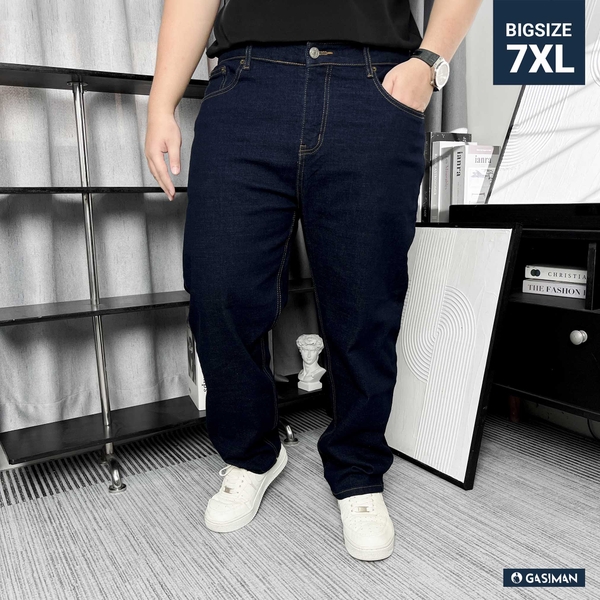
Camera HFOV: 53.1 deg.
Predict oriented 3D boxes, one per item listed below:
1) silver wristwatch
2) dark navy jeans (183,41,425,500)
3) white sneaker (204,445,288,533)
[{"bbox_3d":[0.243,-0.428,1.133,0.060,0.048,0.066,25,-5,29],"label":"silver wristwatch"},{"bbox_3d":[0.011,-0.038,1.292,0.490,0.960,0.380,-2,10,-3],"label":"dark navy jeans"},{"bbox_3d":[-0.120,0.401,1.411,0.120,0.120,0.315,2,10,19],"label":"white sneaker"}]

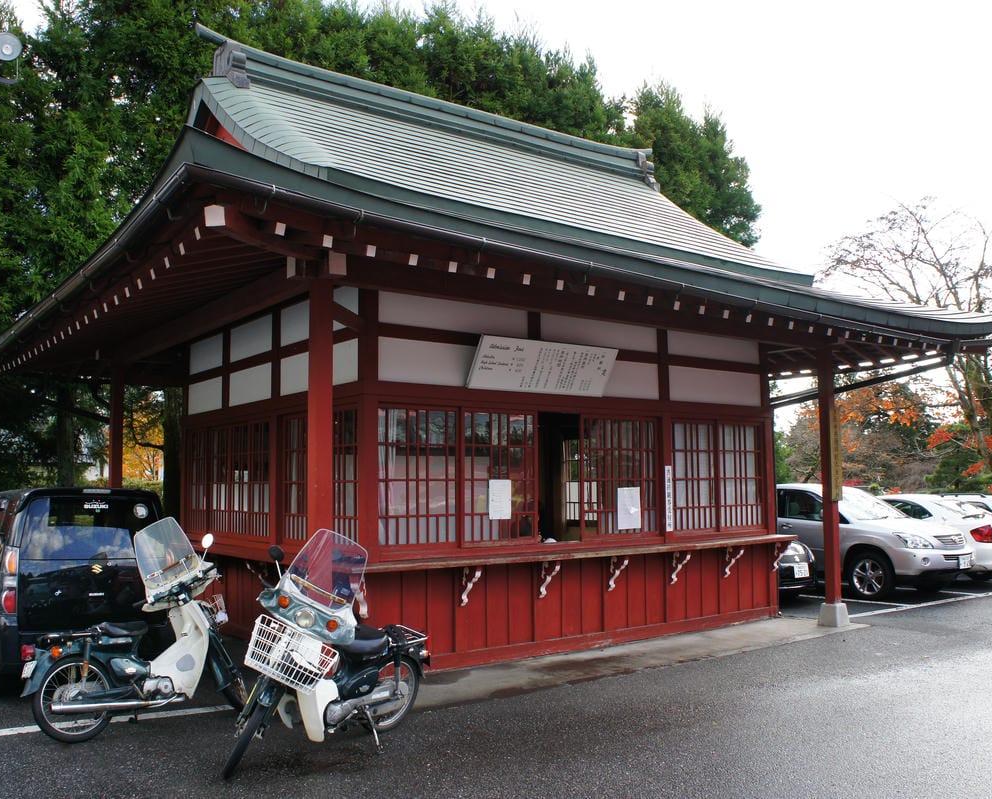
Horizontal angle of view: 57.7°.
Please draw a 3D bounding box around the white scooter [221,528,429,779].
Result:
[{"bbox_3d":[-1.048,1.499,5.625,0.700,1.390,1.760,-5,-7,40],"label":"white scooter"}]

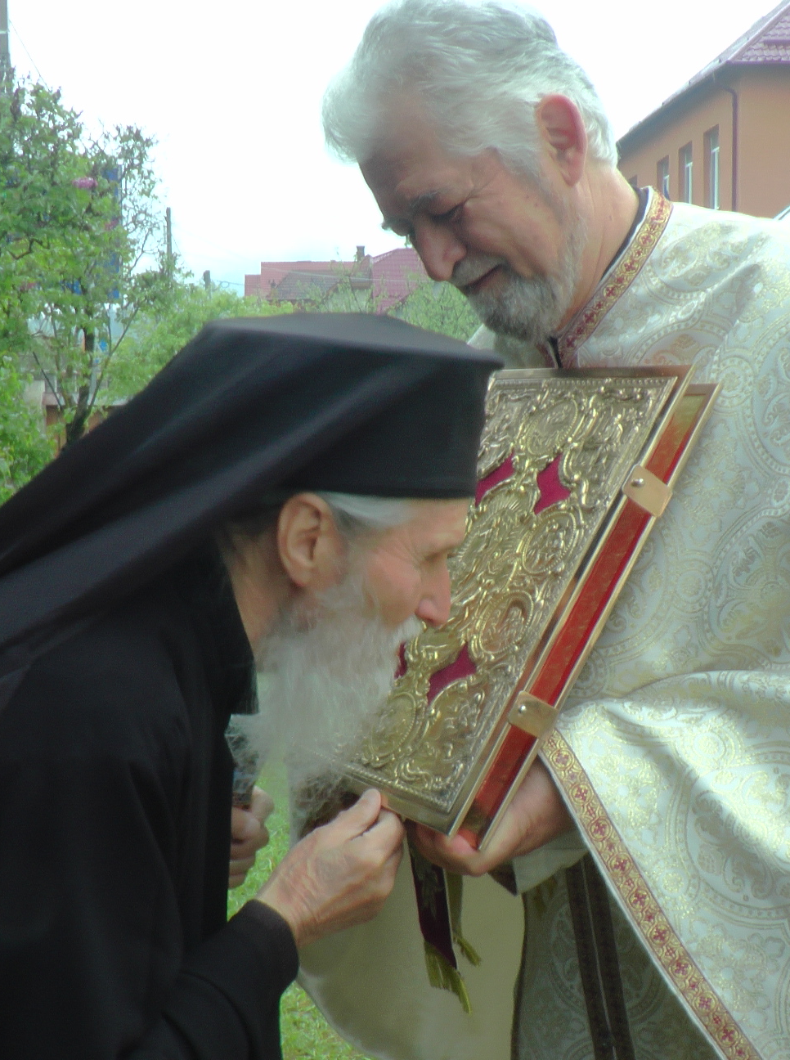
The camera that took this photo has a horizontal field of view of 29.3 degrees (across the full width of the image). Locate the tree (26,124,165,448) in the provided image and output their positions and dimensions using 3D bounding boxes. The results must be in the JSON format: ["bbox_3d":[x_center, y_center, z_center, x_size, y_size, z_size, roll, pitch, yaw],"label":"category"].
[{"bbox_3d":[-2.540,-1.380,12.800,1.300,4.100,1.300,0,3,0],"label":"tree"}]

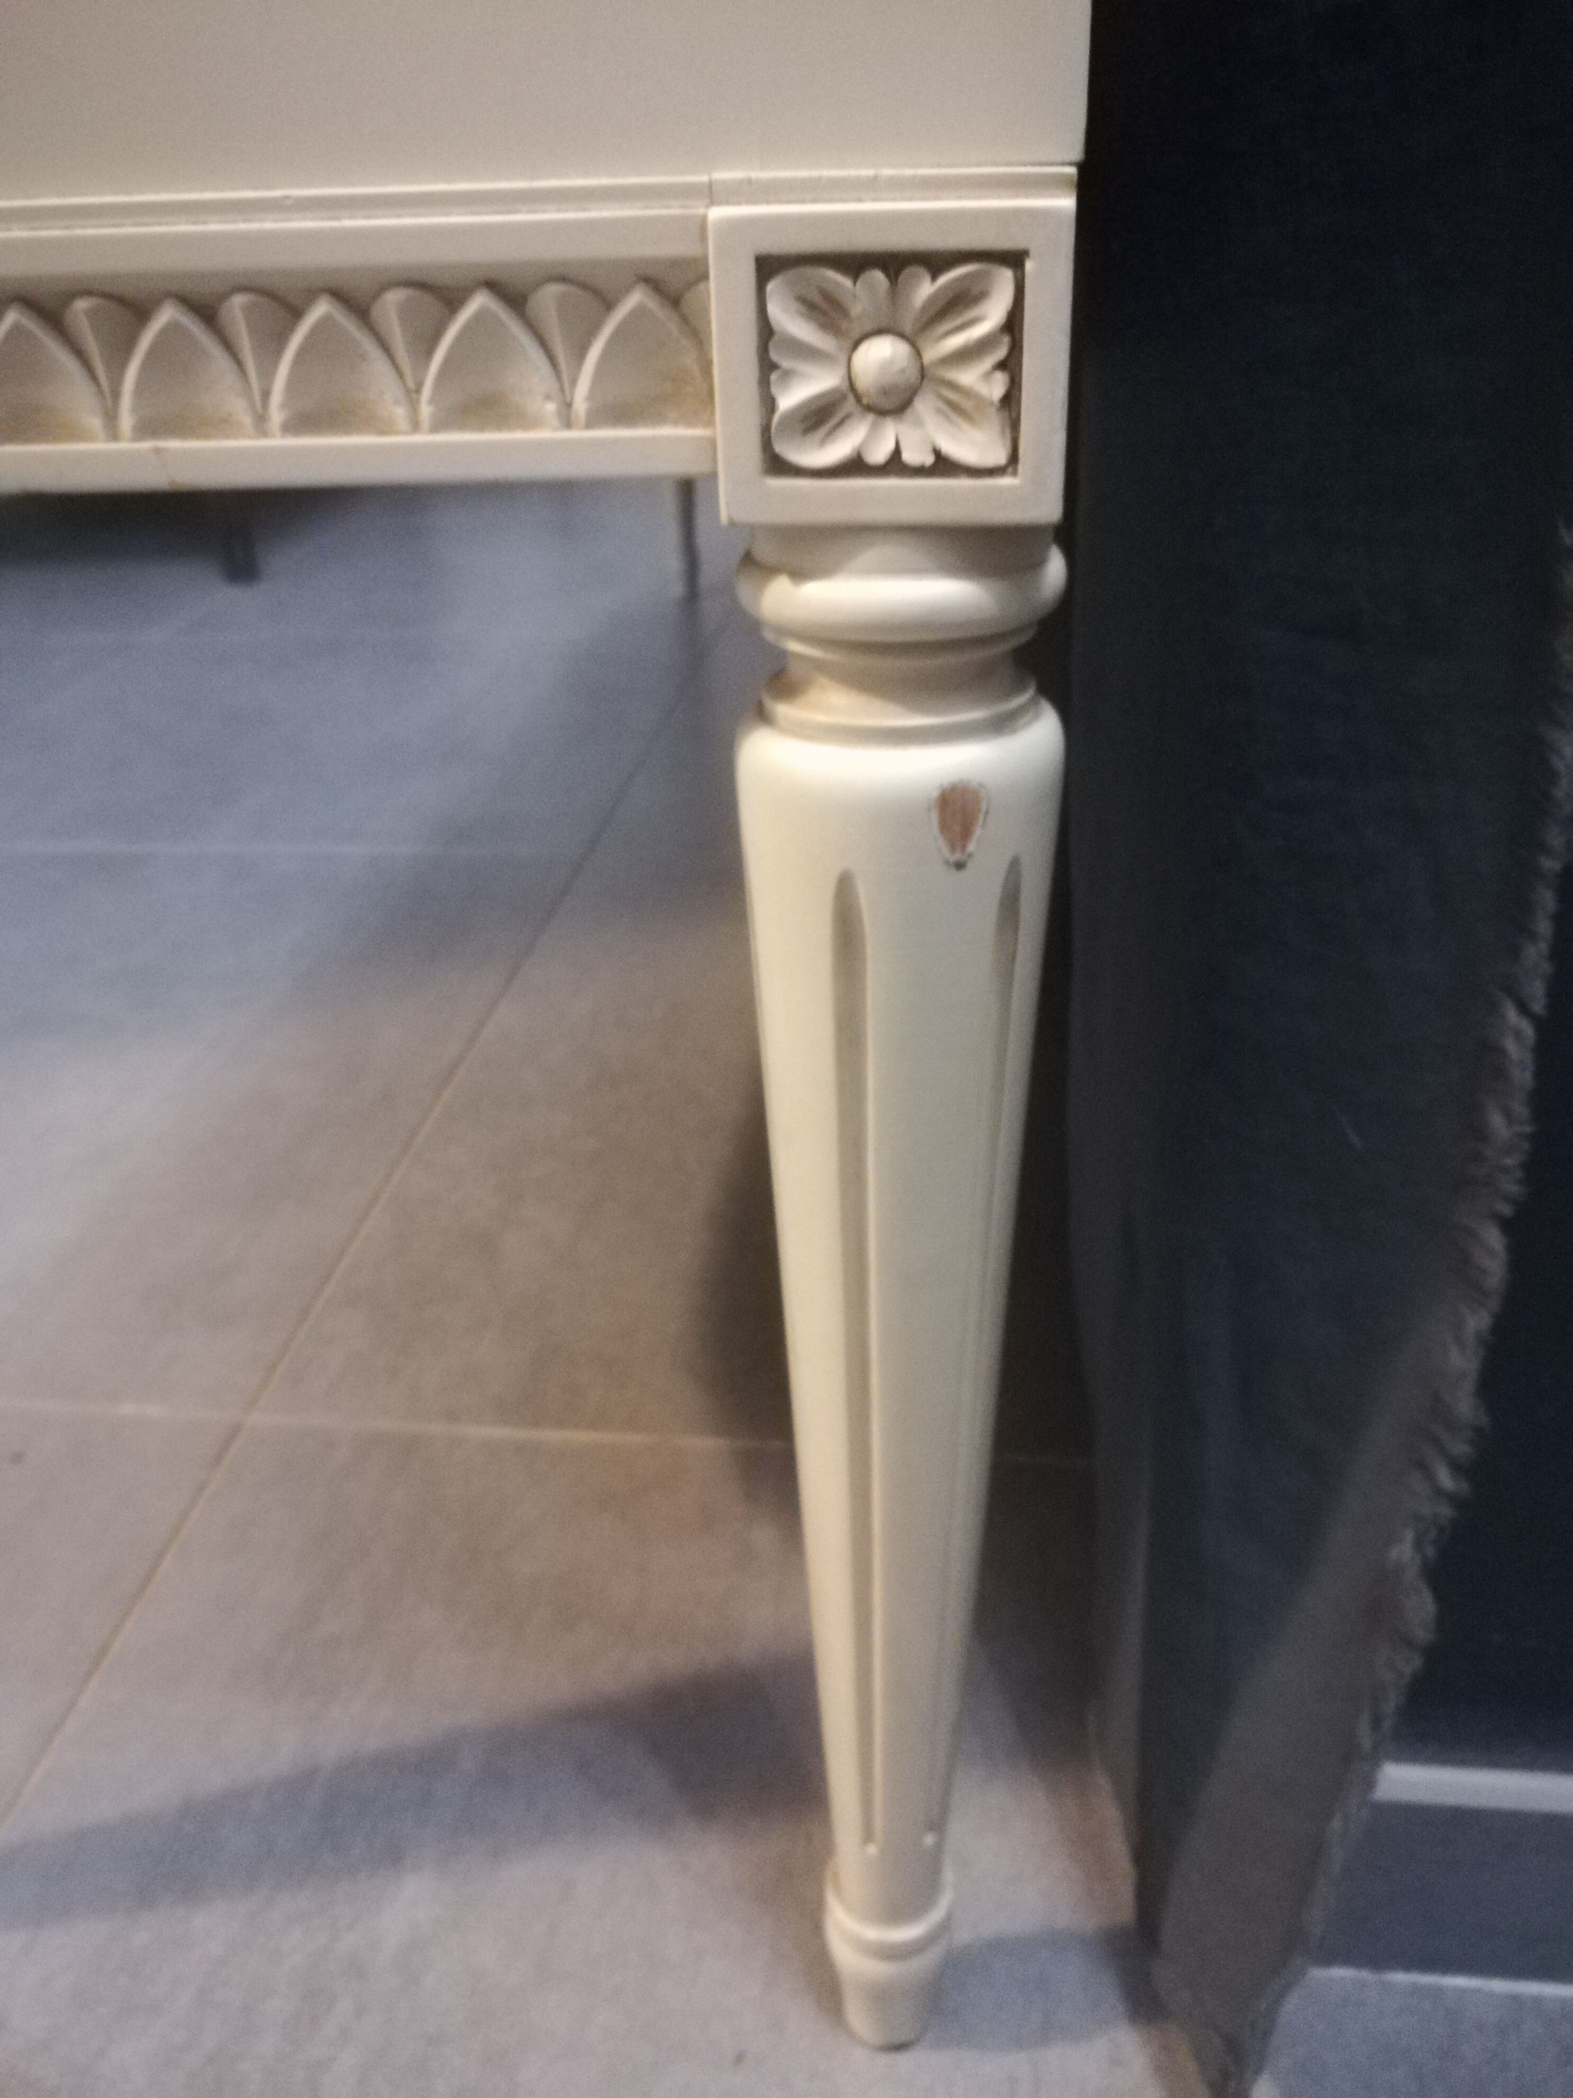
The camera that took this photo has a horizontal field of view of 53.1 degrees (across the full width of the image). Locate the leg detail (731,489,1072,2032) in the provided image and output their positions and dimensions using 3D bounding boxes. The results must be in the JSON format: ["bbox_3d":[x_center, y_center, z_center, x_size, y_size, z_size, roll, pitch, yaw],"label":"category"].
[{"bbox_3d":[0.023,0.089,0.336,0.050,0.398,0.050,1,29,5],"label":"leg detail"}]

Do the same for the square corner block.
[{"bbox_3d":[0.017,-0.102,0.230,0.047,0.040,0.046,1,29,5],"label":"square corner block"}]

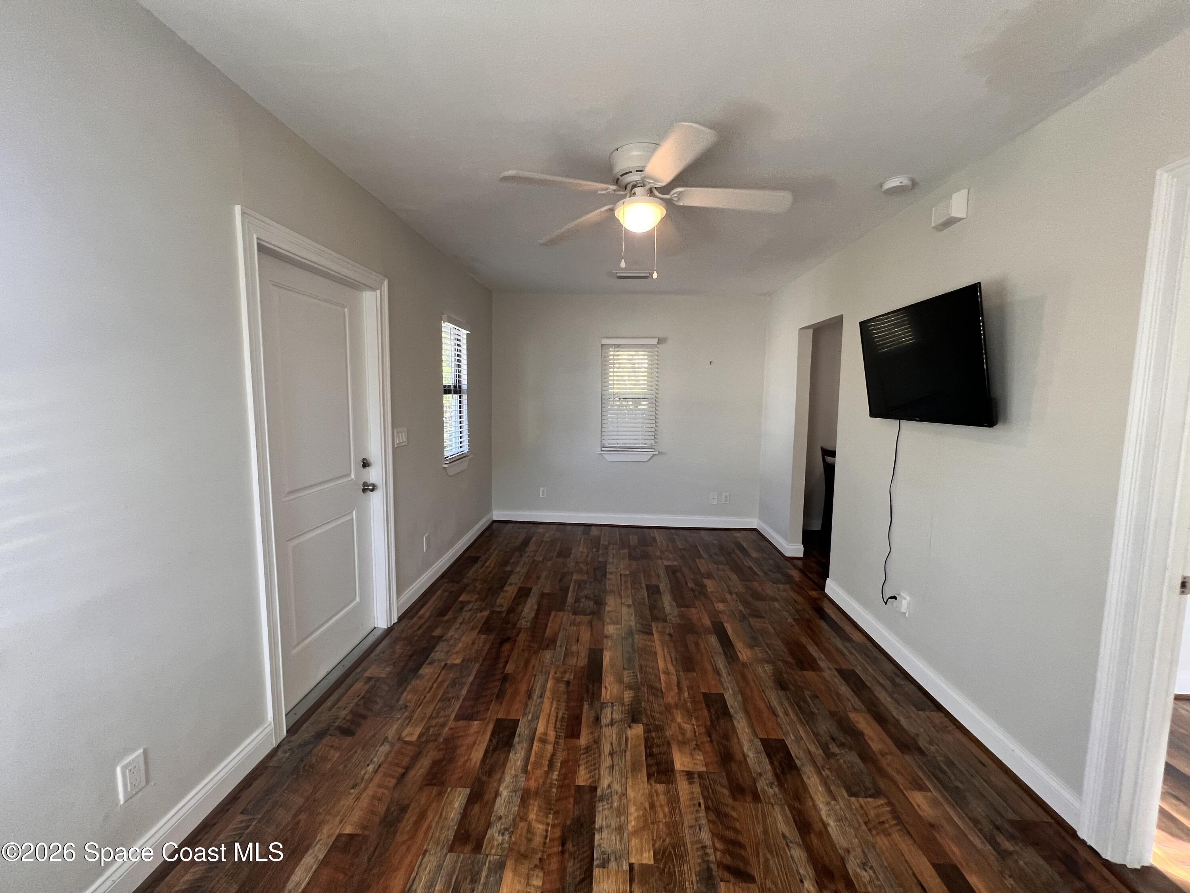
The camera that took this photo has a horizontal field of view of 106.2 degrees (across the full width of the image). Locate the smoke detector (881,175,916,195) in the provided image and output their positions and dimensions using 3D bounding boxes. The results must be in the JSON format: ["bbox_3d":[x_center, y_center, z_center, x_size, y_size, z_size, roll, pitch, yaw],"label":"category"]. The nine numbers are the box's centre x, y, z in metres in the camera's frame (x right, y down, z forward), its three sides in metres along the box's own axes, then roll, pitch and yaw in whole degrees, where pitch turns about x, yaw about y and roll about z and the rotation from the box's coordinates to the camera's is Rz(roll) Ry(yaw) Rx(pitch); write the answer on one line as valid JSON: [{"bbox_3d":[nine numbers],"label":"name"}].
[{"bbox_3d":[1.486,-1.272,2.189,0.130,0.042,0.130,1,6,3],"label":"smoke detector"}]

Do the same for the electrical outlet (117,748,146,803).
[{"bbox_3d":[-1.337,0.957,1.292,0.010,0.112,0.068,1,6,3],"label":"electrical outlet"}]

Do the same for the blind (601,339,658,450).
[{"bbox_3d":[0.375,-0.559,4.929,0.619,1.246,0.060,1,6,3],"label":"blind"}]

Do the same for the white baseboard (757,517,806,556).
[{"bbox_3d":[1.837,0.902,4.553,0.160,0.122,0.943,1,6,3],"label":"white baseboard"}]

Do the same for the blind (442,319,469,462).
[{"bbox_3d":[-1.205,-0.491,3.931,0.055,1.181,0.622,1,6,3],"label":"blind"}]

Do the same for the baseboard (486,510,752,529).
[{"bbox_3d":[0.316,0.835,5.097,2.995,0.117,0.018,1,6,3],"label":"baseboard"}]

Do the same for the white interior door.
[{"bbox_3d":[-1.378,0.164,2.239,0.050,2.016,0.878,1,6,3],"label":"white interior door"}]

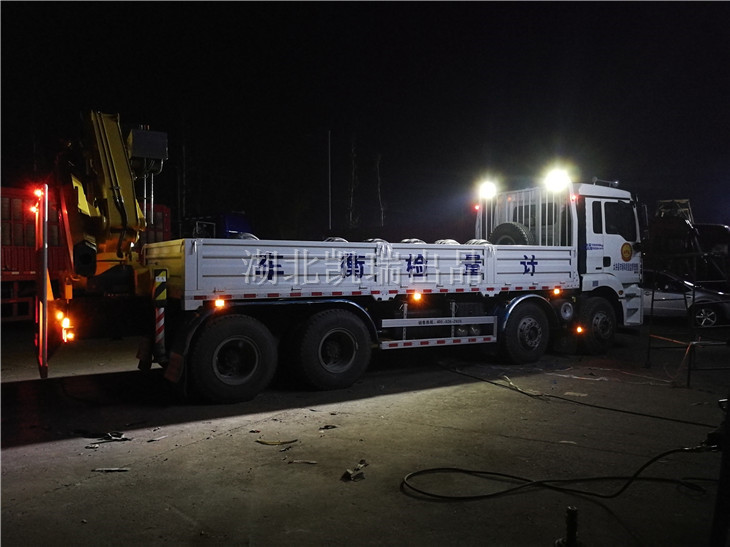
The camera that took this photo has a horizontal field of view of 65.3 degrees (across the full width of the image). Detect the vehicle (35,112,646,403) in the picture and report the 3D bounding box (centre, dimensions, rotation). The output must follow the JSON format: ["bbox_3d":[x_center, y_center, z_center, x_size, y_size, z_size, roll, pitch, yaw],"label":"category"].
[{"bbox_3d":[0.426,-0.293,9.513,10.282,3.666,2.525,-1,0,-31],"label":"vehicle"}]

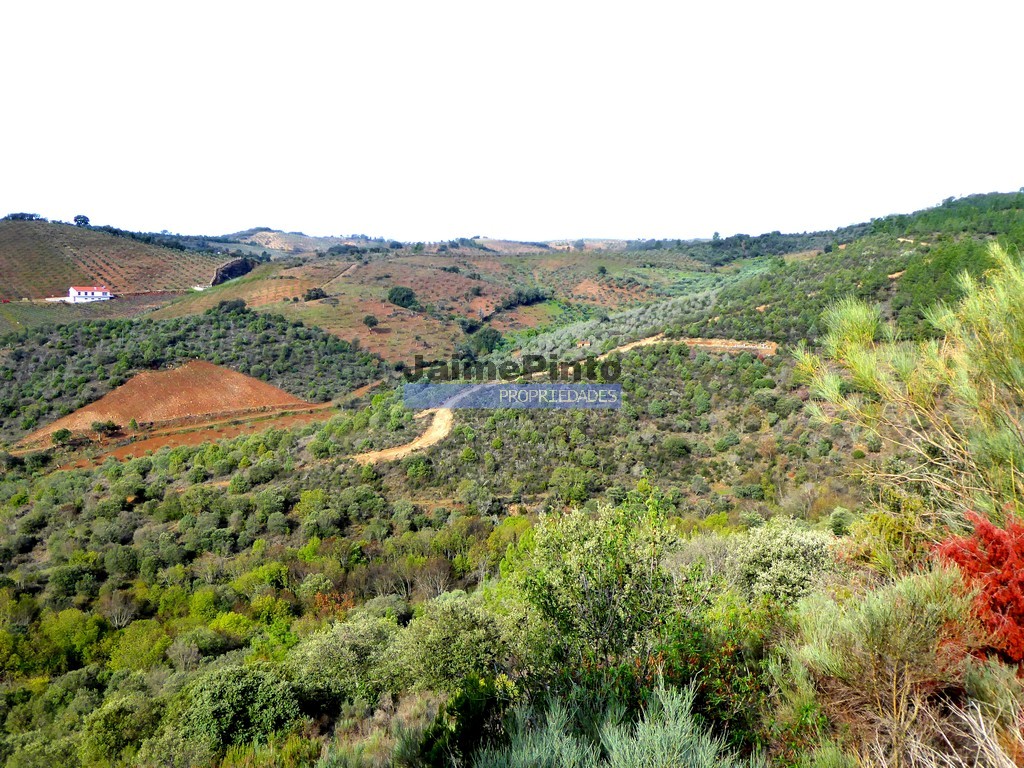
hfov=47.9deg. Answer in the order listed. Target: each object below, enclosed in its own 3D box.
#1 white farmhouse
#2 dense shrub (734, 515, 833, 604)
[{"bbox_3d":[-199.114,-42.043,545.000,17.500,7.000,8.500,-6,9,-40],"label":"white farmhouse"},{"bbox_3d":[4.806,3.172,20.500,1.750,1.650,1.700,2,7,13],"label":"dense shrub"}]

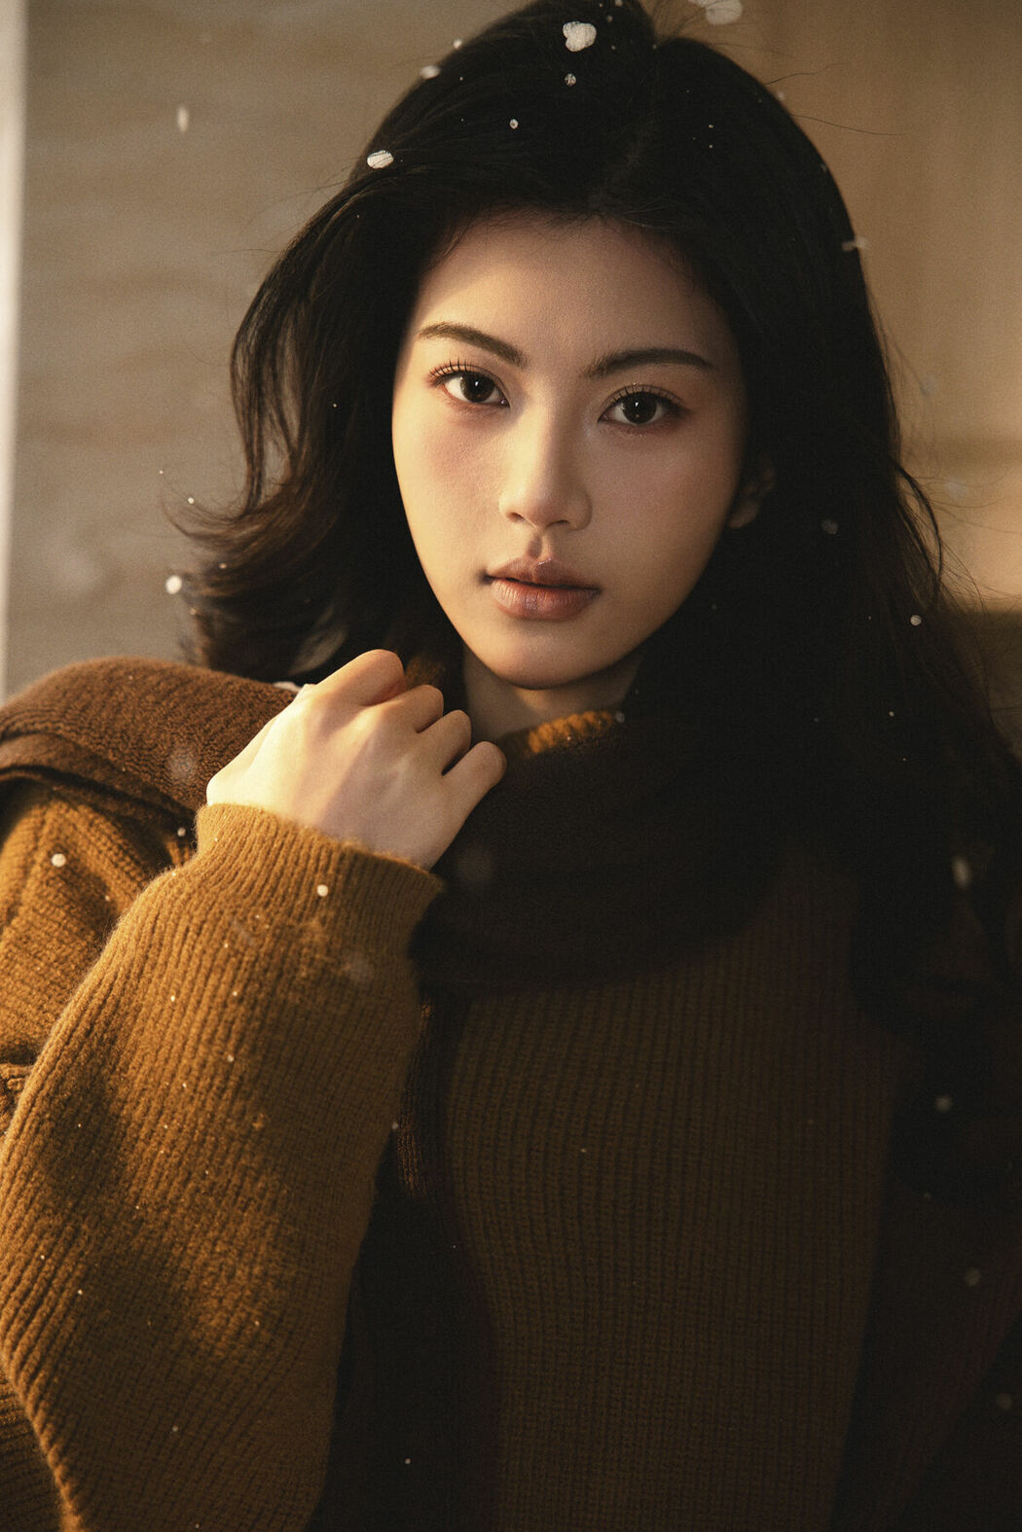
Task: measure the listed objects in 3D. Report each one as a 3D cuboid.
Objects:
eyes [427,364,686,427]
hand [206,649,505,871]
[{"bbox_3d":[0.017,-0.135,1.085,0.091,0.018,0.022,6,5,14],"label":"eyes"},{"bbox_3d":[-0.054,0.002,1.060,0.082,0.092,0.065,36,0,11],"label":"hand"}]

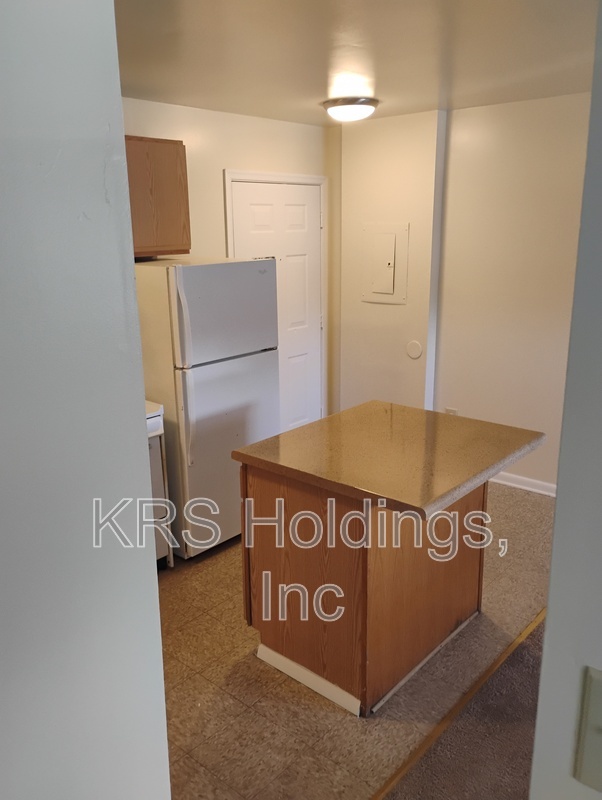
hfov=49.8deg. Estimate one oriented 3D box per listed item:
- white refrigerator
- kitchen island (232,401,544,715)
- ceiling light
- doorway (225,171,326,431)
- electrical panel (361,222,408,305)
[{"bbox_3d":[-0.607,0.000,3.753,0.735,1.589,0.716,12,20,39],"label":"white refrigerator"},{"bbox_3d":[0.379,0.611,2.735,0.873,0.908,0.955,12,20,40],"label":"kitchen island"},{"bbox_3d":[0.299,-1.707,3.840,0.330,0.105,0.330,-1,15,0],"label":"ceiling light"},{"bbox_3d":[-0.154,-0.583,4.853,0.100,2.107,1.038,12,20,40],"label":"doorway"},{"bbox_3d":[0.591,-0.975,4.633,0.391,0.563,0.030,12,20,40],"label":"electrical panel"}]

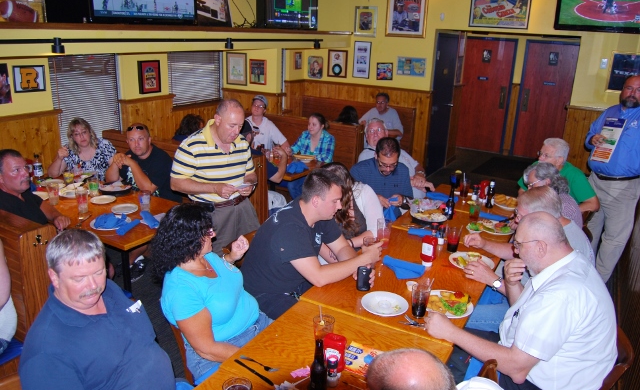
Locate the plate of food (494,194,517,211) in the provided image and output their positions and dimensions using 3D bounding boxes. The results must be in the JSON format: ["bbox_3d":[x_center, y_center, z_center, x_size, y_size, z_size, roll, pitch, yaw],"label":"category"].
[{"bbox_3d":[1.550,0.064,3.874,0.300,0.065,0.330,2,17,-1],"label":"plate of food"}]

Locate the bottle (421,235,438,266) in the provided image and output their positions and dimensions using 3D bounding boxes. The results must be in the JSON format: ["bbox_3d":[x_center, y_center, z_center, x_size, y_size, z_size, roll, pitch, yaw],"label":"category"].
[{"bbox_3d":[0.650,0.331,2.867,0.090,0.190,0.060,13,22,31],"label":"bottle"}]

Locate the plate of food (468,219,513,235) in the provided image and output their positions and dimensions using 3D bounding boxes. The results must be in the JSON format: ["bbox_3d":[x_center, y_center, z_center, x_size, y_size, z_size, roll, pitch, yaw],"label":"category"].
[{"bbox_3d":[1.239,0.220,3.435,0.280,0.060,0.250,11,21,28],"label":"plate of food"}]

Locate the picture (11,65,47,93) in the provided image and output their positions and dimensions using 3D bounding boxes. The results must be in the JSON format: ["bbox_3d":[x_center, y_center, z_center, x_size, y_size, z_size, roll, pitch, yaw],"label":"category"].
[{"bbox_3d":[-2.429,-0.972,4.018,0.025,0.213,0.261,12,20,29],"label":"picture"}]

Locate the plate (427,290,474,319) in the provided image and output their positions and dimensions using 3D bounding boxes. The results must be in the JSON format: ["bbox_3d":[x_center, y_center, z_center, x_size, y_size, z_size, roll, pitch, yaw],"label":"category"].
[{"bbox_3d":[0.637,0.532,2.408,0.260,0.068,0.265,1,19,-1],"label":"plate"}]

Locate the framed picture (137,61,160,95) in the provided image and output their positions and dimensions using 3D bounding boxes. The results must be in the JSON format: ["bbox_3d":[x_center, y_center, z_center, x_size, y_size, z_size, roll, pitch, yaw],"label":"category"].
[{"bbox_3d":[-1.838,-1.279,5.209,0.045,0.345,0.252,12,20,29],"label":"framed picture"}]

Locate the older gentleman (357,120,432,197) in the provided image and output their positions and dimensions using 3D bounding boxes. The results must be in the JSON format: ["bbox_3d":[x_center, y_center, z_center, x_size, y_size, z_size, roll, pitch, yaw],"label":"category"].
[{"bbox_3d":[0.570,0.019,4.280,0.580,1.310,0.740,-8,19,-30],"label":"older gentleman"}]

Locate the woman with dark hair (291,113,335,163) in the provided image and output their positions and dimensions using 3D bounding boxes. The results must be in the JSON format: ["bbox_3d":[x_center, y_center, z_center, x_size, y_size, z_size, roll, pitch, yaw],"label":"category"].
[{"bbox_3d":[-0.052,-0.276,5.430,0.520,1.200,0.750,13,22,31],"label":"woman with dark hair"}]

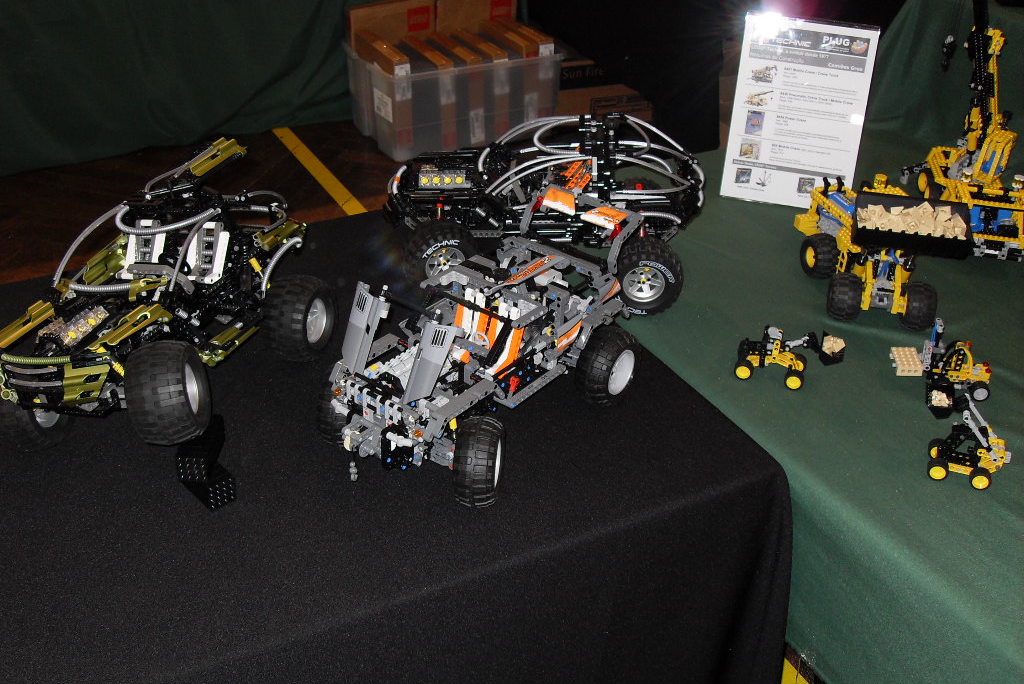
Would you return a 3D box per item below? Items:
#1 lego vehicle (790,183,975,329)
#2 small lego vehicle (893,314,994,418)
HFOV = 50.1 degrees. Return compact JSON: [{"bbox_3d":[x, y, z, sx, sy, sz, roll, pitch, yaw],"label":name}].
[{"bbox_3d":[0.505,-0.139,1.509,0.153,0.190,0.348,2,29,1],"label":"lego vehicle"},{"bbox_3d":[0.520,0.013,1.333,0.124,0.096,0.072,2,29,2],"label":"small lego vehicle"}]

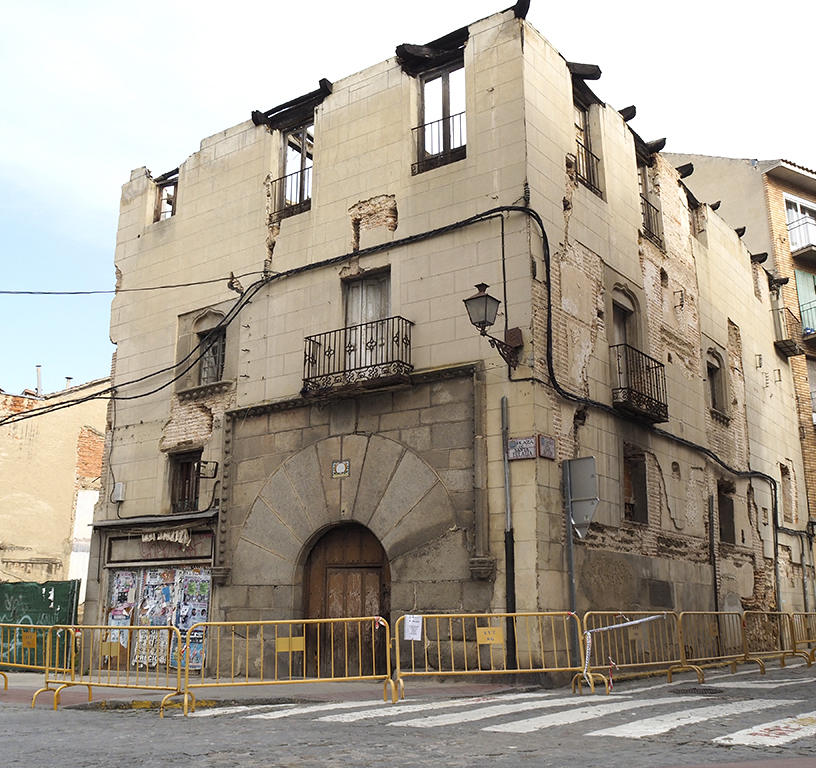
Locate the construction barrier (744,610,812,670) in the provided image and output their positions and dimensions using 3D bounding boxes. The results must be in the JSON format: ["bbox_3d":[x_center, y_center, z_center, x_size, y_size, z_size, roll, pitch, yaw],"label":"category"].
[{"bbox_3d":[6.773,4.794,15.438,0.500,1.040,2.480,-13,-20,40],"label":"construction barrier"}]

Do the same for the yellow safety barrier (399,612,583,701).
[{"bbox_3d":[1.050,3.471,10.569,2.480,1.020,0.530,2,-16,-10],"label":"yellow safety barrier"}]

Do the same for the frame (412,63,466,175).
[{"bbox_3d":[0.633,-4.925,15.416,1.130,2.160,0.190,-10,-19,33],"label":"frame"}]

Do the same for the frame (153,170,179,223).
[{"bbox_3d":[-5.700,-4.375,19.750,1.010,1.220,0.180,-10,-19,33],"label":"frame"}]

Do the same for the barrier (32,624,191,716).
[{"bbox_3d":[-3.891,3.724,10.908,2.480,1.040,0.550,-9,-18,29],"label":"barrier"}]

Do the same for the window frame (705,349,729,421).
[{"bbox_3d":[7.437,0.068,20.130,0.300,1.500,1.200,-12,-20,38],"label":"window frame"}]

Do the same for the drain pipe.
[{"bbox_3d":[1.509,2.224,12.439,0.120,4.190,0.120,-10,-19,33],"label":"drain pipe"}]

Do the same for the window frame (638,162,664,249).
[{"bbox_3d":[5.327,-4.048,18.631,0.300,2.000,1.120,-12,-20,38],"label":"window frame"}]

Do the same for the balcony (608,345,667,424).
[{"bbox_3d":[4.511,0.027,15.989,0.380,1.200,1.850,-12,-20,38],"label":"balcony"}]

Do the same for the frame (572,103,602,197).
[{"bbox_3d":[3.516,-4.677,16.535,0.280,2.000,1.130,-12,-20,38],"label":"frame"}]

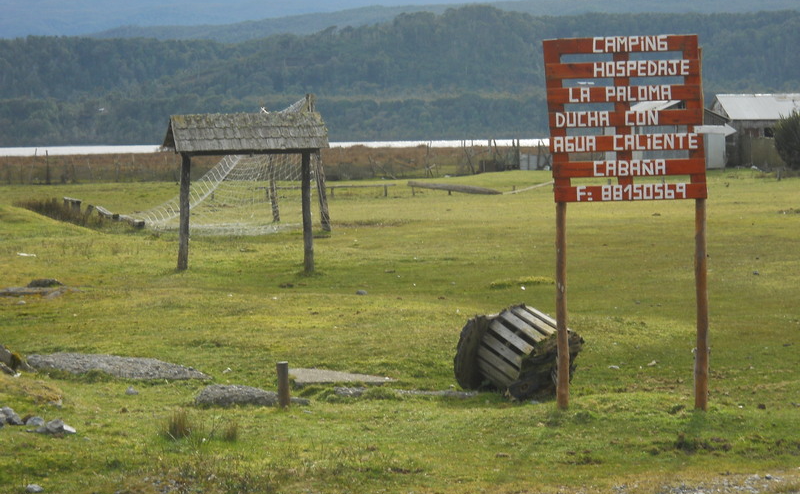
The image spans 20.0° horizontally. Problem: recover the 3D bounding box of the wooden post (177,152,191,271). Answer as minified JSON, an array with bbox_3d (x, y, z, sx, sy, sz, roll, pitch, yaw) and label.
[{"bbox_3d":[-2.737,-0.442,28.800,0.112,1.495,0.112,3,3,11],"label":"wooden post"}]

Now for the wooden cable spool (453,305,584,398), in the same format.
[{"bbox_3d":[0.818,0.729,15.500,0.620,0.620,0.570,2,15,-44],"label":"wooden cable spool"}]

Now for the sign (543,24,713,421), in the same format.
[{"bbox_3d":[1.442,-0.152,14.350,0.980,2.350,0.110,-1,3,9],"label":"sign"}]

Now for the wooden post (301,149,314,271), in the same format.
[{"bbox_3d":[-1.179,-0.447,29.100,0.113,1.562,0.113,-1,3,11],"label":"wooden post"}]

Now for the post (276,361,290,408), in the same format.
[{"bbox_3d":[-0.757,0.897,14.700,0.073,0.296,0.073,-3,3,0],"label":"post"}]

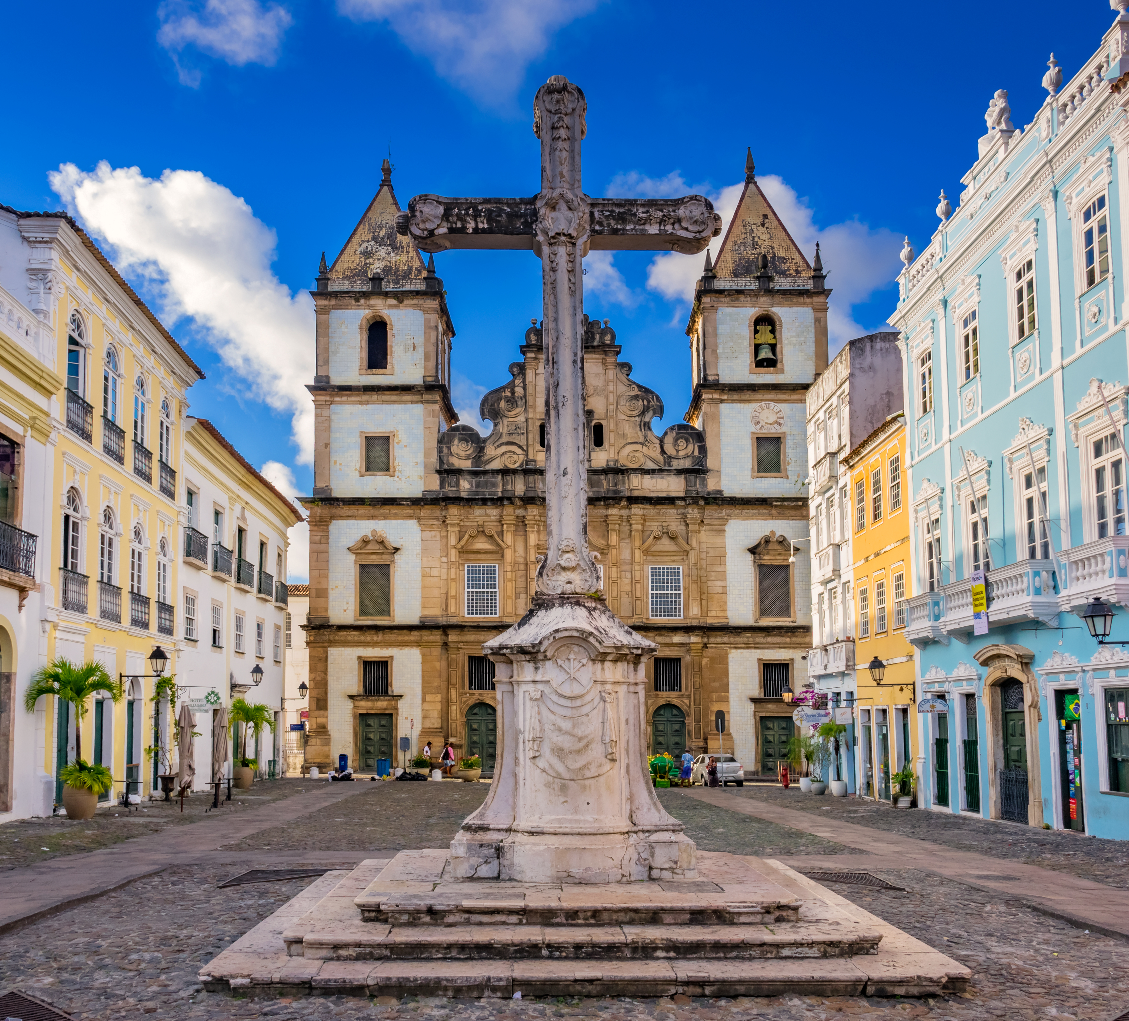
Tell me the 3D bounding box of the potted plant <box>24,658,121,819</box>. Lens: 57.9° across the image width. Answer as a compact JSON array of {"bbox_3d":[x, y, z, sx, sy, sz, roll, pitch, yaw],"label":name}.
[{"bbox_3d":[-10.021,4.638,20.823,1.800,3.100,1.800,0,-11,-2],"label":"potted plant"}]

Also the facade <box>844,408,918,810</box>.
[{"bbox_3d":[10.002,3.000,28.183,3.000,9.800,4.800,0,-11,-2],"label":"facade"}]

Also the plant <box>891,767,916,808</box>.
[{"bbox_3d":[8.109,6.593,24.400,0.600,1.020,0.600,0,-11,-2],"label":"plant"}]

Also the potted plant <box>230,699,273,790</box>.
[{"bbox_3d":[-11.469,8.531,37.128,1.500,3.150,1.500,0,-11,-2],"label":"potted plant"}]

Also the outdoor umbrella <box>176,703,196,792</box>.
[{"bbox_3d":[-8.800,5.571,23.641,0.450,2.150,0.450,0,-11,-2],"label":"outdoor umbrella"}]

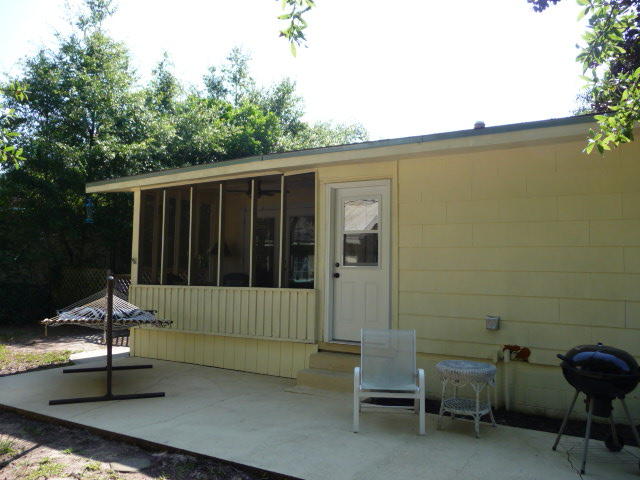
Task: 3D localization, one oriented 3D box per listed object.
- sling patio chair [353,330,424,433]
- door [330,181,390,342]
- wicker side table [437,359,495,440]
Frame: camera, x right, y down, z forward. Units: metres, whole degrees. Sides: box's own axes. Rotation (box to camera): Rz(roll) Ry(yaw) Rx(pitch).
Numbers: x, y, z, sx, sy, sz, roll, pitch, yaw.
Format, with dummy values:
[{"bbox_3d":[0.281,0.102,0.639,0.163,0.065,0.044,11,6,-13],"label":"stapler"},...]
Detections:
[{"bbox_3d":[0.678,1.370,5.146,0.650,0.890,0.710,-1,-4,38],"label":"sling patio chair"},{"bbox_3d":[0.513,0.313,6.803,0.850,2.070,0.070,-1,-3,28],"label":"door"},{"bbox_3d":[1.416,1.519,5.006,0.560,0.600,0.560,-1,-3,28],"label":"wicker side table"}]

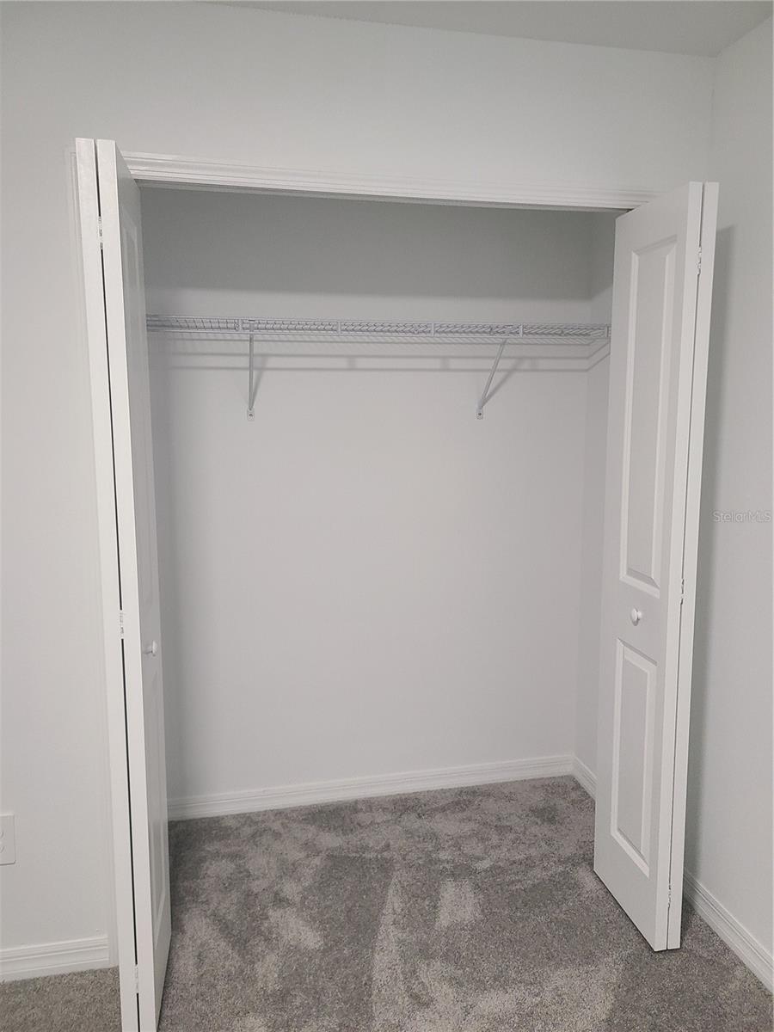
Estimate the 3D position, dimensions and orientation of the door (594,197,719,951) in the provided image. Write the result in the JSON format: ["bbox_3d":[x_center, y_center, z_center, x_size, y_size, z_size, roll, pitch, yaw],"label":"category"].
[{"bbox_3d":[0.730,0.171,2.179,0.085,2.007,0.377,-2,8,-10],"label":"door"}]

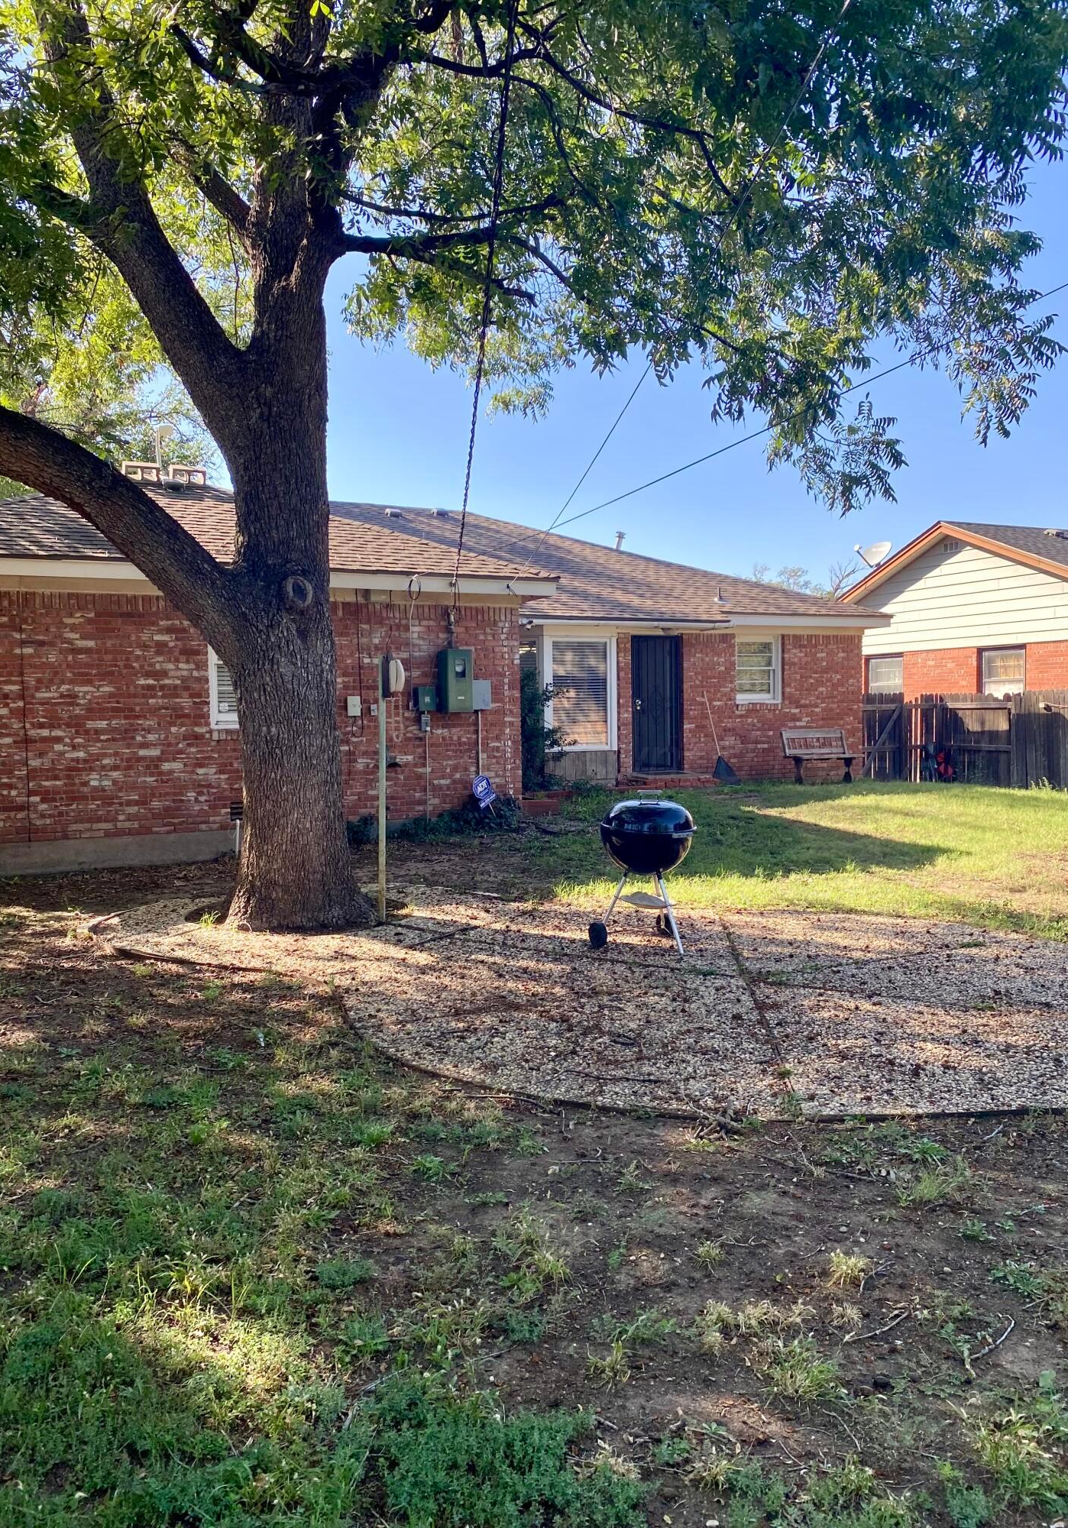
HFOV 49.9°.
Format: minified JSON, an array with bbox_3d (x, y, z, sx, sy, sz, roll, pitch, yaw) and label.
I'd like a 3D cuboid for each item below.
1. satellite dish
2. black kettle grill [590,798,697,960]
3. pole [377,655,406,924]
[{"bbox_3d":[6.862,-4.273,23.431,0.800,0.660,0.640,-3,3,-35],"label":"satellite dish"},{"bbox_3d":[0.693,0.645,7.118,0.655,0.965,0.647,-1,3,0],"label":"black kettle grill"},{"bbox_3d":[-0.982,0.176,7.908,0.183,1.842,0.100,0,3,6],"label":"pole"}]

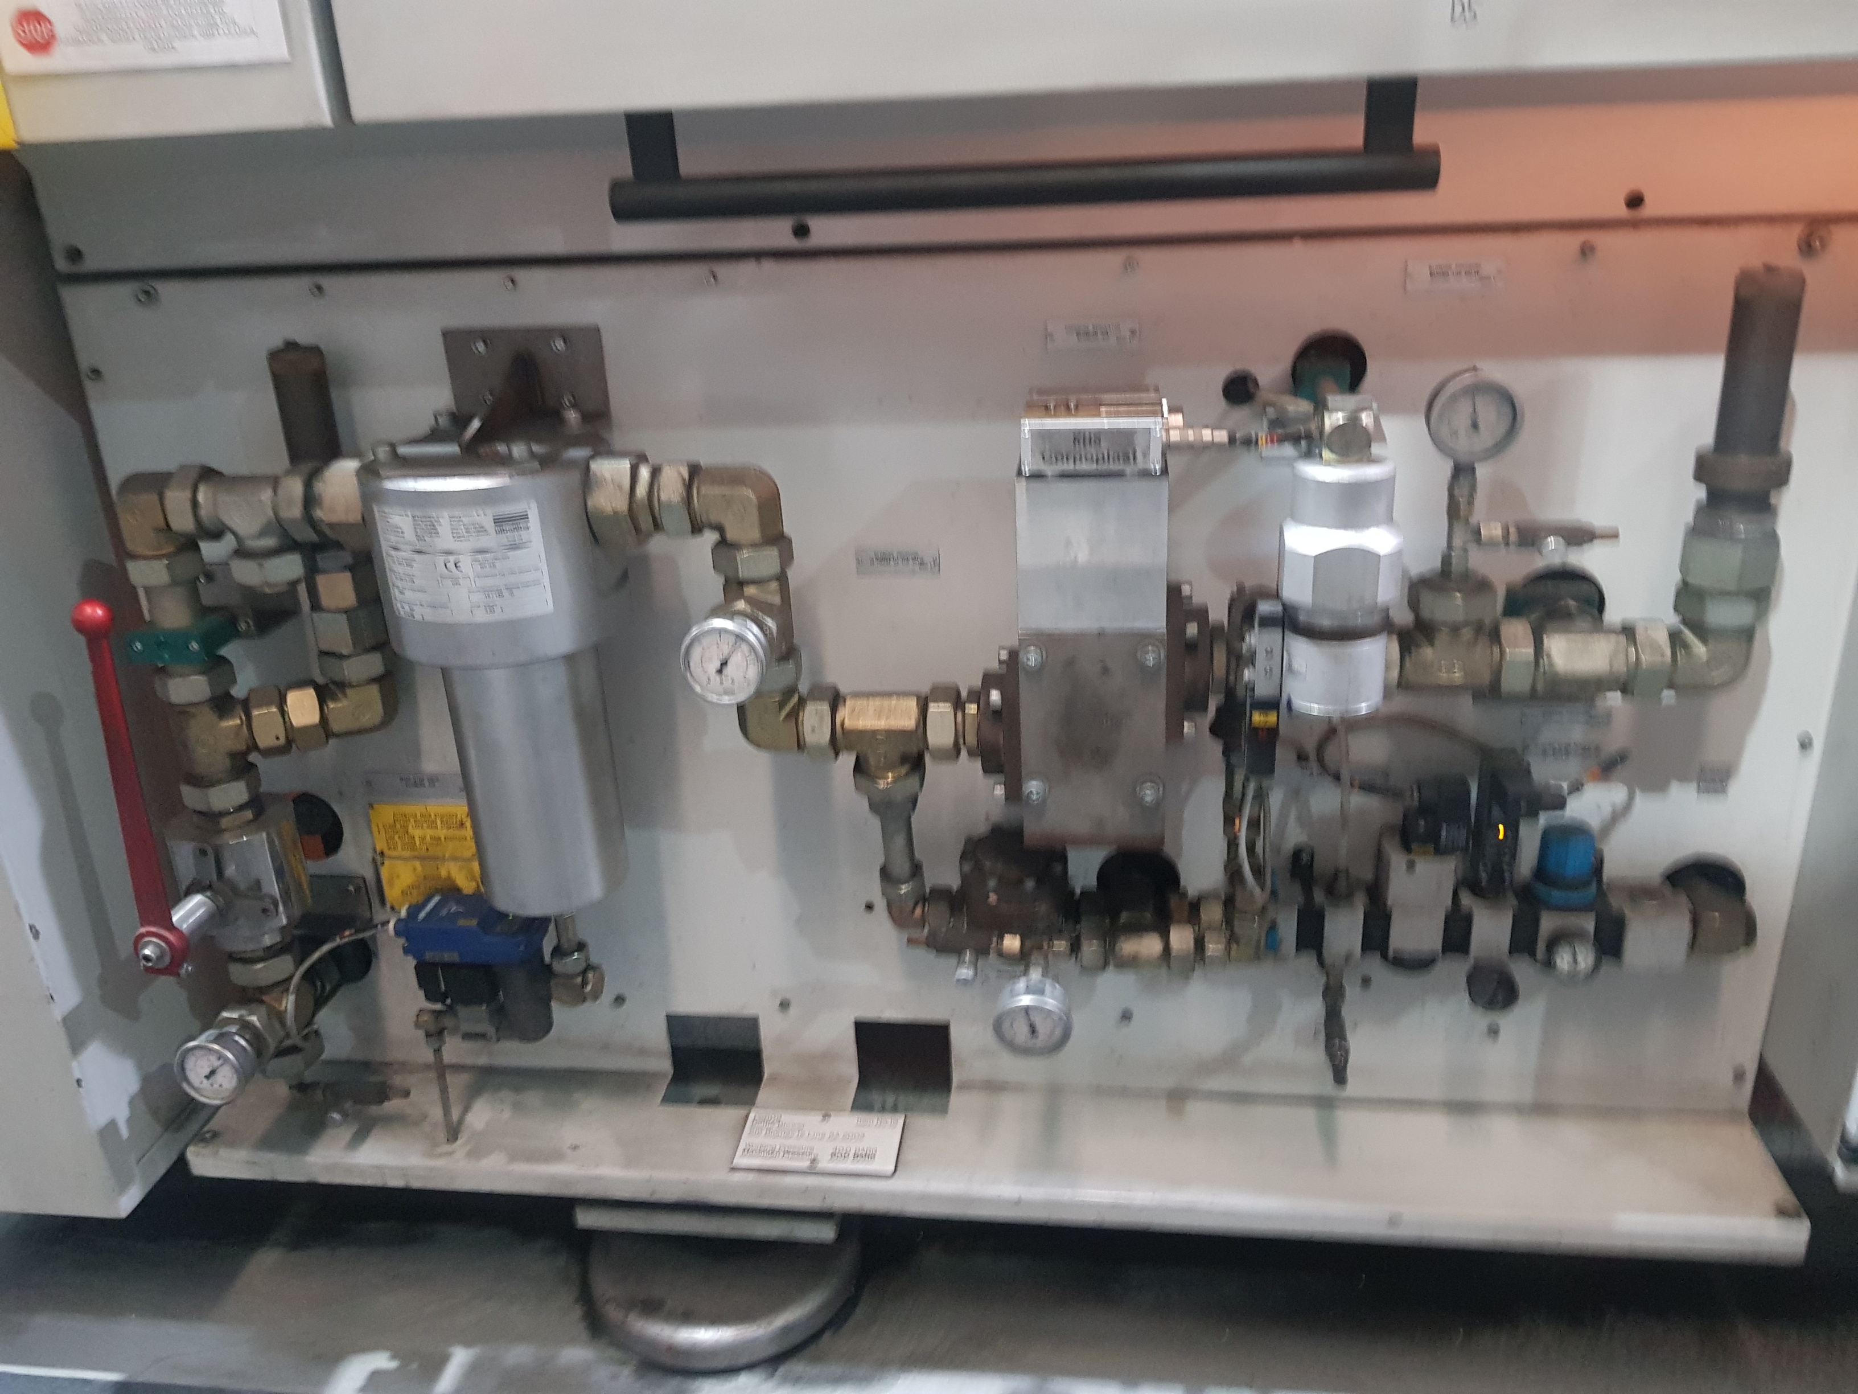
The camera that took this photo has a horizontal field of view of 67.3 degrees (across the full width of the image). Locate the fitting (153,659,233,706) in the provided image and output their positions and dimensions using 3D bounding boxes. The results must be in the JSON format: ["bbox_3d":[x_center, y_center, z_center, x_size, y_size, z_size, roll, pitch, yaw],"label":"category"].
[{"bbox_3d":[-0.682,-0.014,1.295,0.067,0.026,0.065,0,21,7],"label":"fitting"}]

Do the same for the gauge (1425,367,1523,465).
[{"bbox_3d":[0.342,-0.176,0.876,0.057,0.058,0.030,0,21,8],"label":"gauge"}]

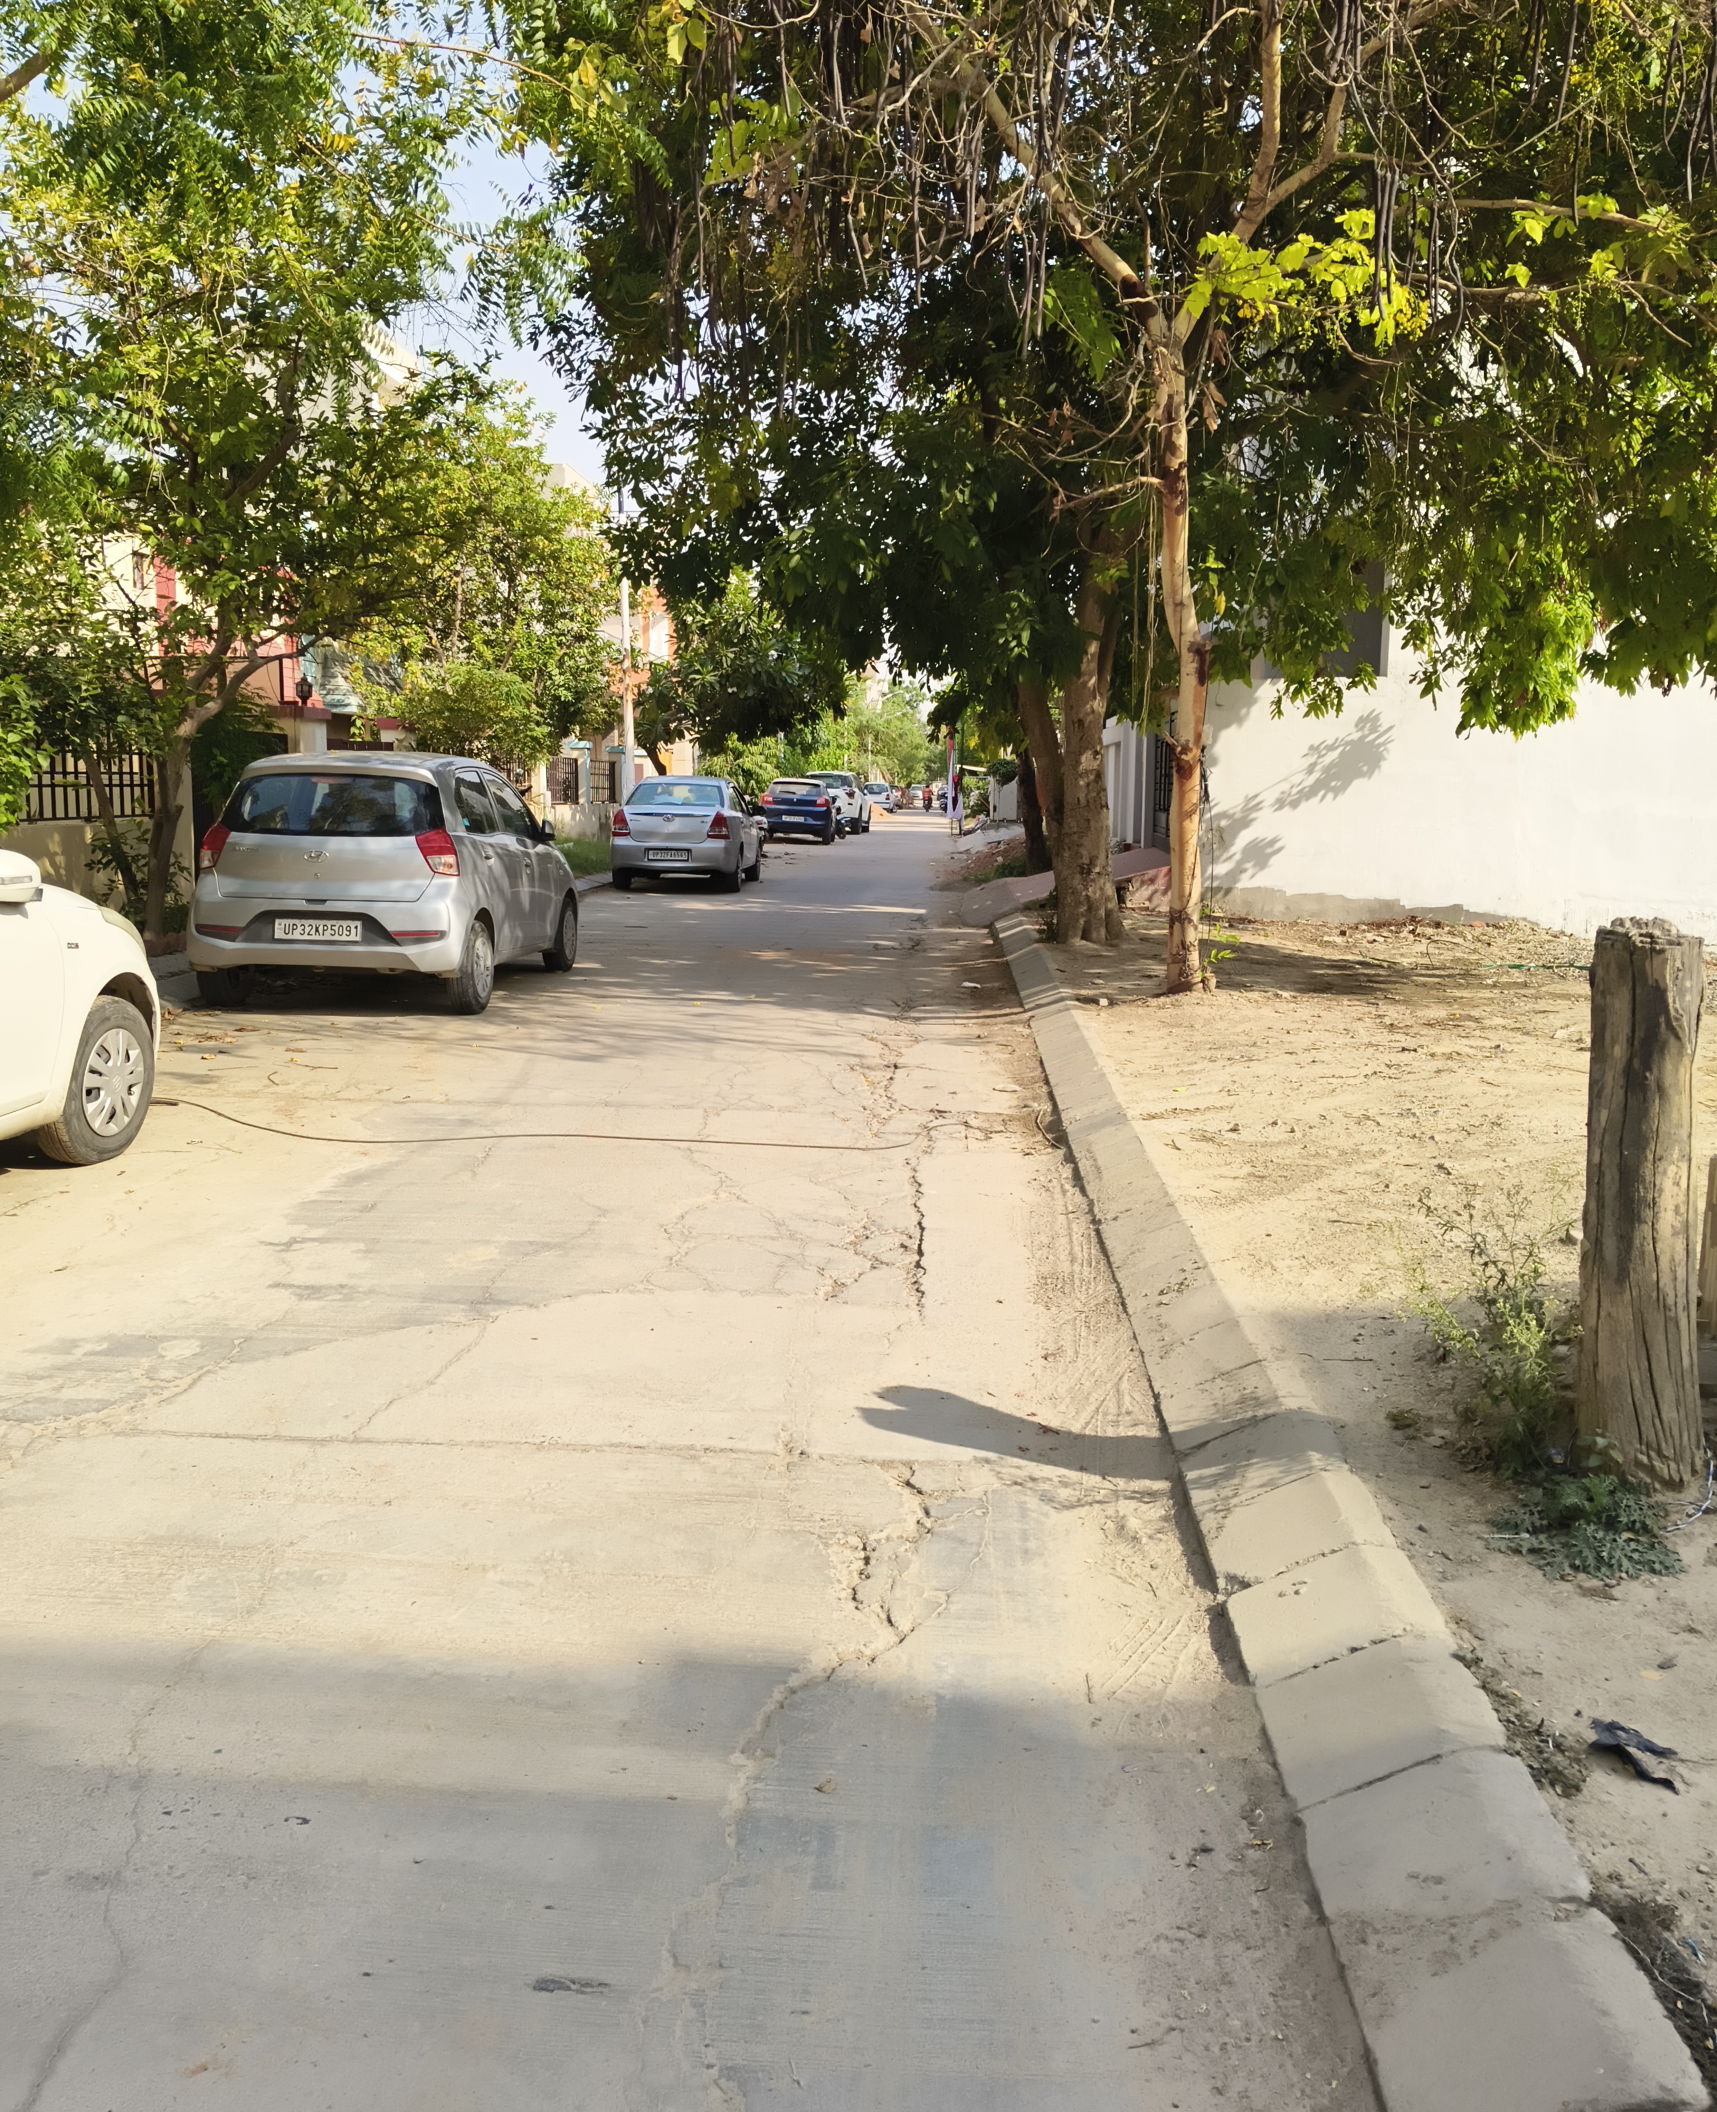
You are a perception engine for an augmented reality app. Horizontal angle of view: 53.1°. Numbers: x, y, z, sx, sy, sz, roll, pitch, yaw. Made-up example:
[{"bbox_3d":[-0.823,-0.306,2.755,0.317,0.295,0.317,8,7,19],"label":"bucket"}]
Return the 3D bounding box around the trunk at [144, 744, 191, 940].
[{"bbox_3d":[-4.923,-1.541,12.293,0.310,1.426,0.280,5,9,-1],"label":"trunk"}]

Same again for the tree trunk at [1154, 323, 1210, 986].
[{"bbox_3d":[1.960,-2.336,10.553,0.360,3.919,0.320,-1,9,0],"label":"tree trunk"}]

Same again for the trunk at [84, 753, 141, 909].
[{"bbox_3d":[-5.455,-1.615,12.609,0.260,1.220,0.220,-6,9,1],"label":"trunk"}]

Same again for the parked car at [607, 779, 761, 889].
[{"bbox_3d":[-2.329,-3.138,23.986,1.710,1.510,4.270,1,9,2],"label":"parked car"}]

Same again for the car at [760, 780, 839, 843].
[{"bbox_3d":[-1.403,-6.020,42.211,1.750,1.510,3.990,1,9,2],"label":"car"}]

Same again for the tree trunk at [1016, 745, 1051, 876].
[{"bbox_3d":[2.438,-3.450,24.160,0.400,1.853,0.350,-3,9,1],"label":"tree trunk"}]

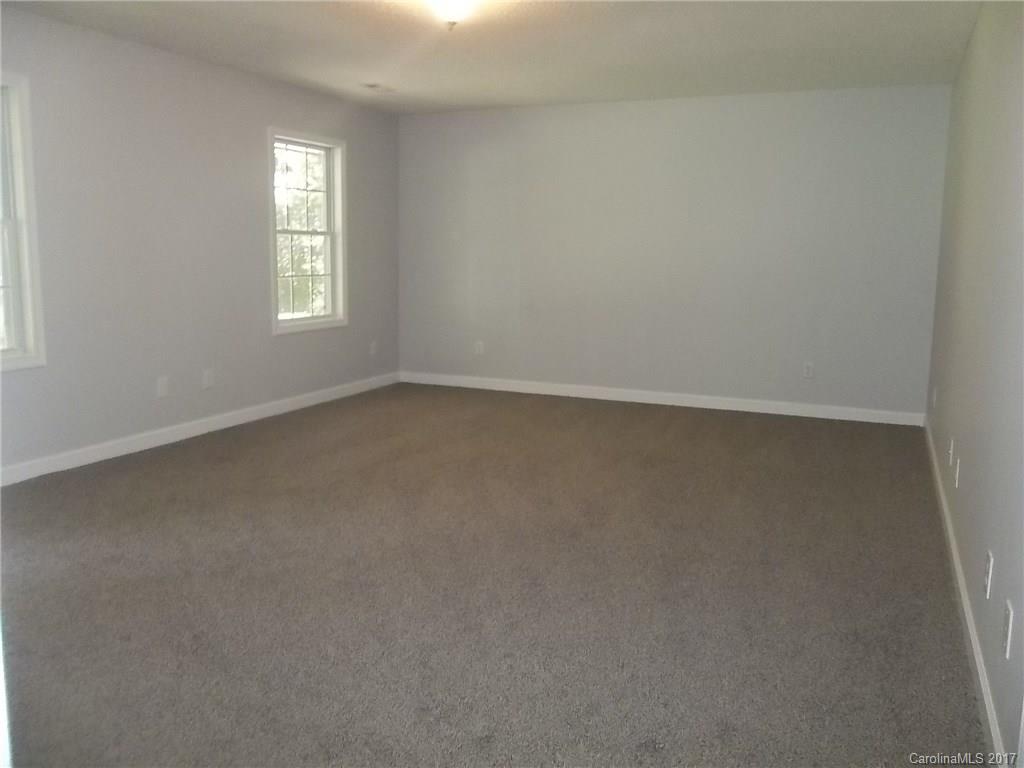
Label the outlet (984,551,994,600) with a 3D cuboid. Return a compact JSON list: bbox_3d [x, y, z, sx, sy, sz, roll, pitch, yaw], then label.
[{"bbox_3d":[1.312,0.527,2.200,0.010,0.116,0.072,5,10,24],"label":"outlet"}]

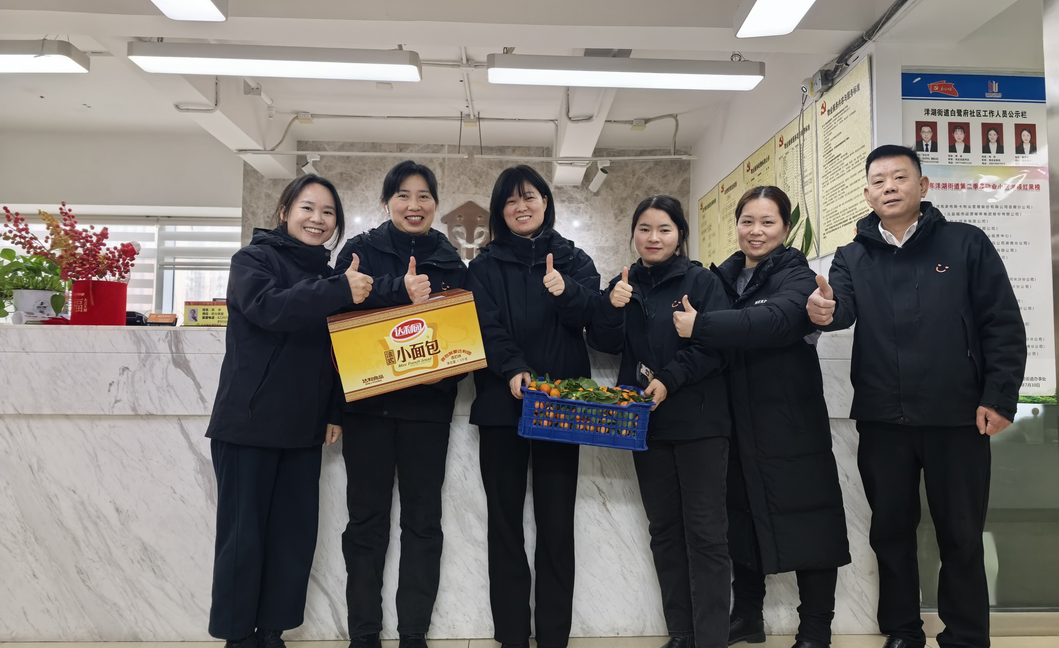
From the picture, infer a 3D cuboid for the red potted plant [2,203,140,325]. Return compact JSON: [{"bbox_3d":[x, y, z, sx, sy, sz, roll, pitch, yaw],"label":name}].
[{"bbox_3d":[-1.752,-0.220,2.803,0.530,0.480,0.360,0,-3,-2],"label":"red potted plant"}]

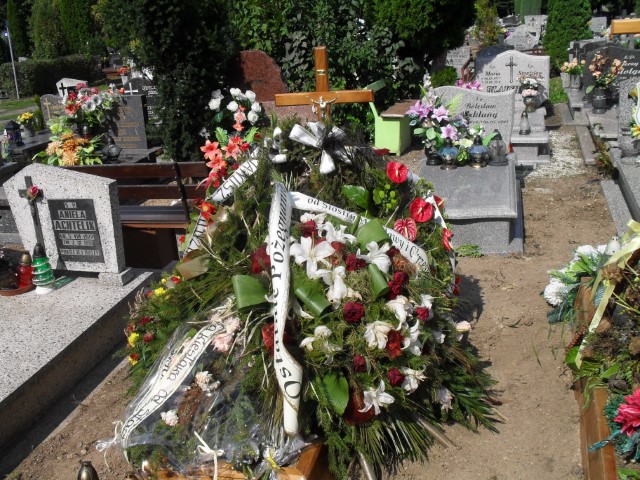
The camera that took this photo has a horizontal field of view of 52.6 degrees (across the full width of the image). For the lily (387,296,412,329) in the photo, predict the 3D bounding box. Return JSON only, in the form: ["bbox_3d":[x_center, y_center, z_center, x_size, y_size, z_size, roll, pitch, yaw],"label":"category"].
[{"bbox_3d":[0.297,0.271,2.420,0.097,0.135,0.100,-7,-10,-12],"label":"lily"}]

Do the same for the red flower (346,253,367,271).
[{"bbox_3d":[0.142,0.084,2.520,0.075,0.068,0.065,-1,-1,3],"label":"red flower"}]

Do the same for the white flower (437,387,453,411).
[{"bbox_3d":[0.471,0.600,2.450,0.067,0.091,0.060,-7,-5,-12],"label":"white flower"}]

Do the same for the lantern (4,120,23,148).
[{"bbox_3d":[-3.268,-1.125,6.900,0.155,0.285,0.155,4,20,16],"label":"lantern"}]

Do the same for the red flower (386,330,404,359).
[{"bbox_3d":[0.274,0.380,2.350,0.063,0.095,0.055,-2,19,0],"label":"red flower"}]

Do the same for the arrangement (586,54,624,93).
[{"bbox_3d":[3.574,-2.084,8.100,0.420,0.440,0.360,4,20,16],"label":"arrangement"}]

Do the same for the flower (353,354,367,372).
[{"bbox_3d":[0.140,0.437,2.290,0.049,0.062,0.052,-1,-1,3],"label":"flower"}]

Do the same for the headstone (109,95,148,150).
[{"bbox_3d":[-2.196,-1.351,7.436,0.450,0.630,0.090,4,20,16],"label":"headstone"}]

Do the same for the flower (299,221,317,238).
[{"bbox_3d":[-0.050,-0.042,2.580,0.072,0.072,0.065,-3,-21,-1],"label":"flower"}]

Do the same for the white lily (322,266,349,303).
[{"bbox_3d":[0.059,0.169,2.460,0.098,0.132,0.090,-2,-1,1],"label":"white lily"}]

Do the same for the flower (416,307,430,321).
[{"bbox_3d":[0.389,0.276,2.430,0.053,0.050,0.048,-4,20,-6],"label":"flower"}]

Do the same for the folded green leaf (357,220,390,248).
[{"bbox_3d":[0.209,-0.024,2.530,0.130,0.075,0.115,0,60,-3],"label":"folded green leaf"}]

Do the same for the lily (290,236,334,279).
[{"bbox_3d":[-0.029,0.067,2.480,0.169,0.161,0.100,-3,-19,-1],"label":"lily"}]

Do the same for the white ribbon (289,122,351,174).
[{"bbox_3d":[-0.003,-0.481,3.400,0.310,0.260,0.130,-2,9,0],"label":"white ribbon"}]

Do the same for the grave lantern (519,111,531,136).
[{"bbox_3d":[2.244,-1.278,7.100,0.120,0.280,0.120,4,20,16],"label":"grave lantern"}]

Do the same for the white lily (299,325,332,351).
[{"bbox_3d":[-0.016,0.351,2.330,0.122,0.094,0.090,-3,-21,-1],"label":"white lily"}]

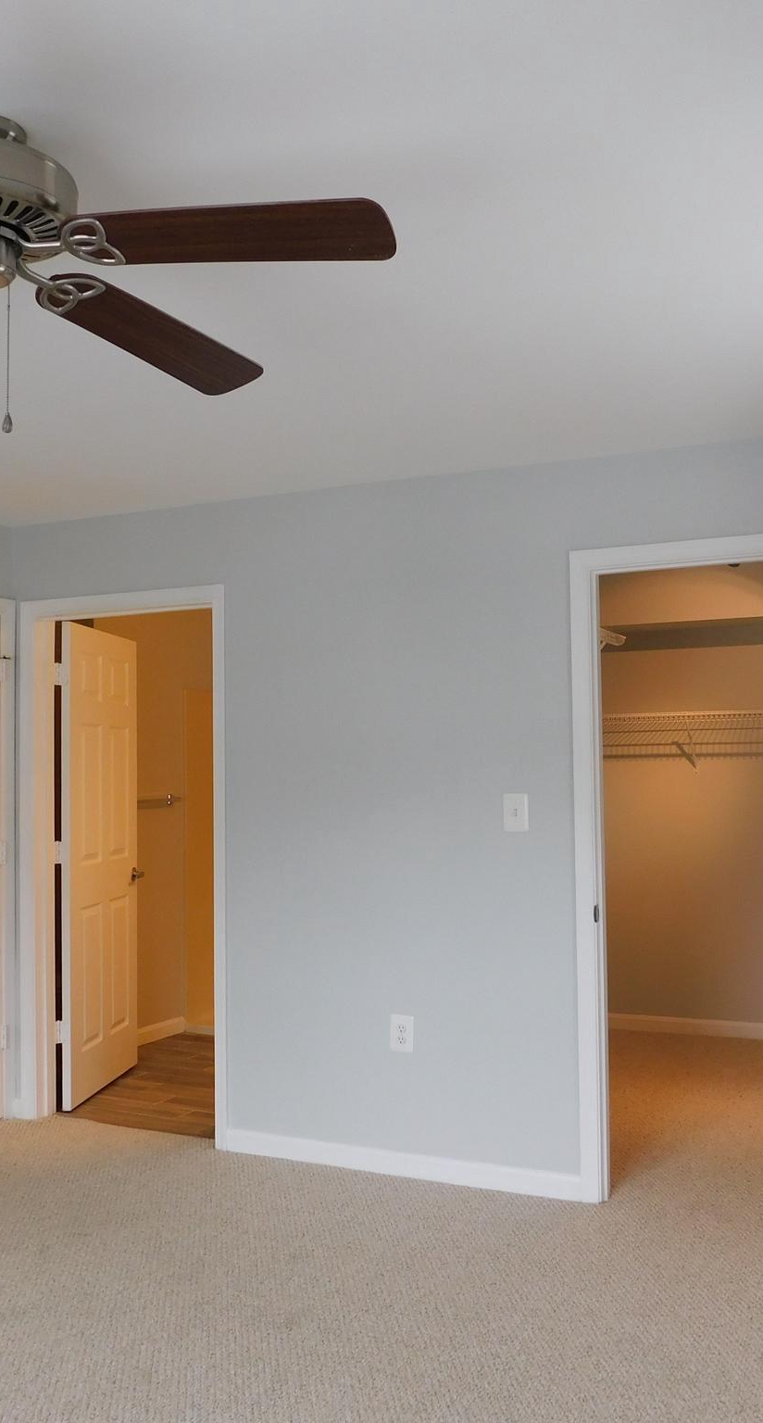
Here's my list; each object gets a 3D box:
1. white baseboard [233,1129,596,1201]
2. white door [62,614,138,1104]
[{"bbox_3d":[0.031,1.553,4.323,1.343,0.080,0.015,-2,-3,26],"label":"white baseboard"},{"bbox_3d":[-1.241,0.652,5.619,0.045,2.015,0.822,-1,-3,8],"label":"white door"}]

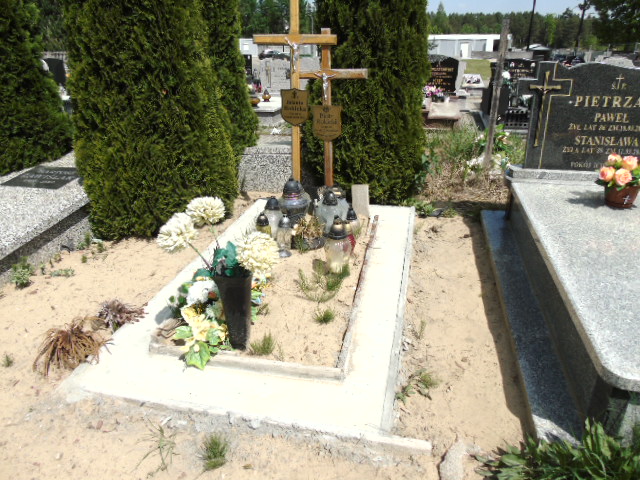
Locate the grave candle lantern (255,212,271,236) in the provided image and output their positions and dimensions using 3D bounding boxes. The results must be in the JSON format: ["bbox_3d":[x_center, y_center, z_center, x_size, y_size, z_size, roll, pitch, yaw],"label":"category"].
[{"bbox_3d":[-0.350,-0.074,2.874,0.086,0.184,0.086,4,23,12],"label":"grave candle lantern"}]

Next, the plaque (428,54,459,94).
[{"bbox_3d":[2.248,-3.085,8.579,0.754,0.669,0.170,4,23,12],"label":"plaque"}]

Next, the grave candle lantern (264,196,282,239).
[{"bbox_3d":[-0.289,-0.138,2.907,0.109,0.274,0.109,0,23,0],"label":"grave candle lantern"}]

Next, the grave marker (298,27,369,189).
[{"bbox_3d":[0.060,-0.832,3.320,0.531,1.245,0.080,3,23,12],"label":"grave marker"}]

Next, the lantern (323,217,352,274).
[{"bbox_3d":[0.101,0.018,2.495,0.143,0.301,0.143,4,23,12],"label":"lantern"}]

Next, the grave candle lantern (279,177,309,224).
[{"bbox_3d":[-0.173,-0.272,3.184,0.216,0.304,0.216,0,23,0],"label":"grave candle lantern"}]

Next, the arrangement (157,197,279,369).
[{"bbox_3d":[-0.396,0.171,1.863,0.400,0.550,0.360,4,23,12],"label":"arrangement"}]

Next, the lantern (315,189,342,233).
[{"bbox_3d":[0.059,-0.190,3.026,0.190,0.271,0.190,0,23,0],"label":"lantern"}]

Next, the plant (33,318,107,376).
[{"bbox_3d":[-1.051,0.428,1.924,0.260,0.160,0.240,4,23,12],"label":"plant"}]

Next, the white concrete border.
[{"bbox_3d":[-0.106,0.178,2.611,1.176,0.090,2.264,4,23,12],"label":"white concrete border"}]

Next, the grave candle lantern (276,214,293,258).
[{"bbox_3d":[-0.205,-0.025,2.672,0.079,0.247,0.079,4,23,12],"label":"grave candle lantern"}]

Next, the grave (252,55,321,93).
[{"bbox_3d":[-0.570,-3.175,8.923,1.157,0.651,0.170,4,23,12],"label":"grave"}]

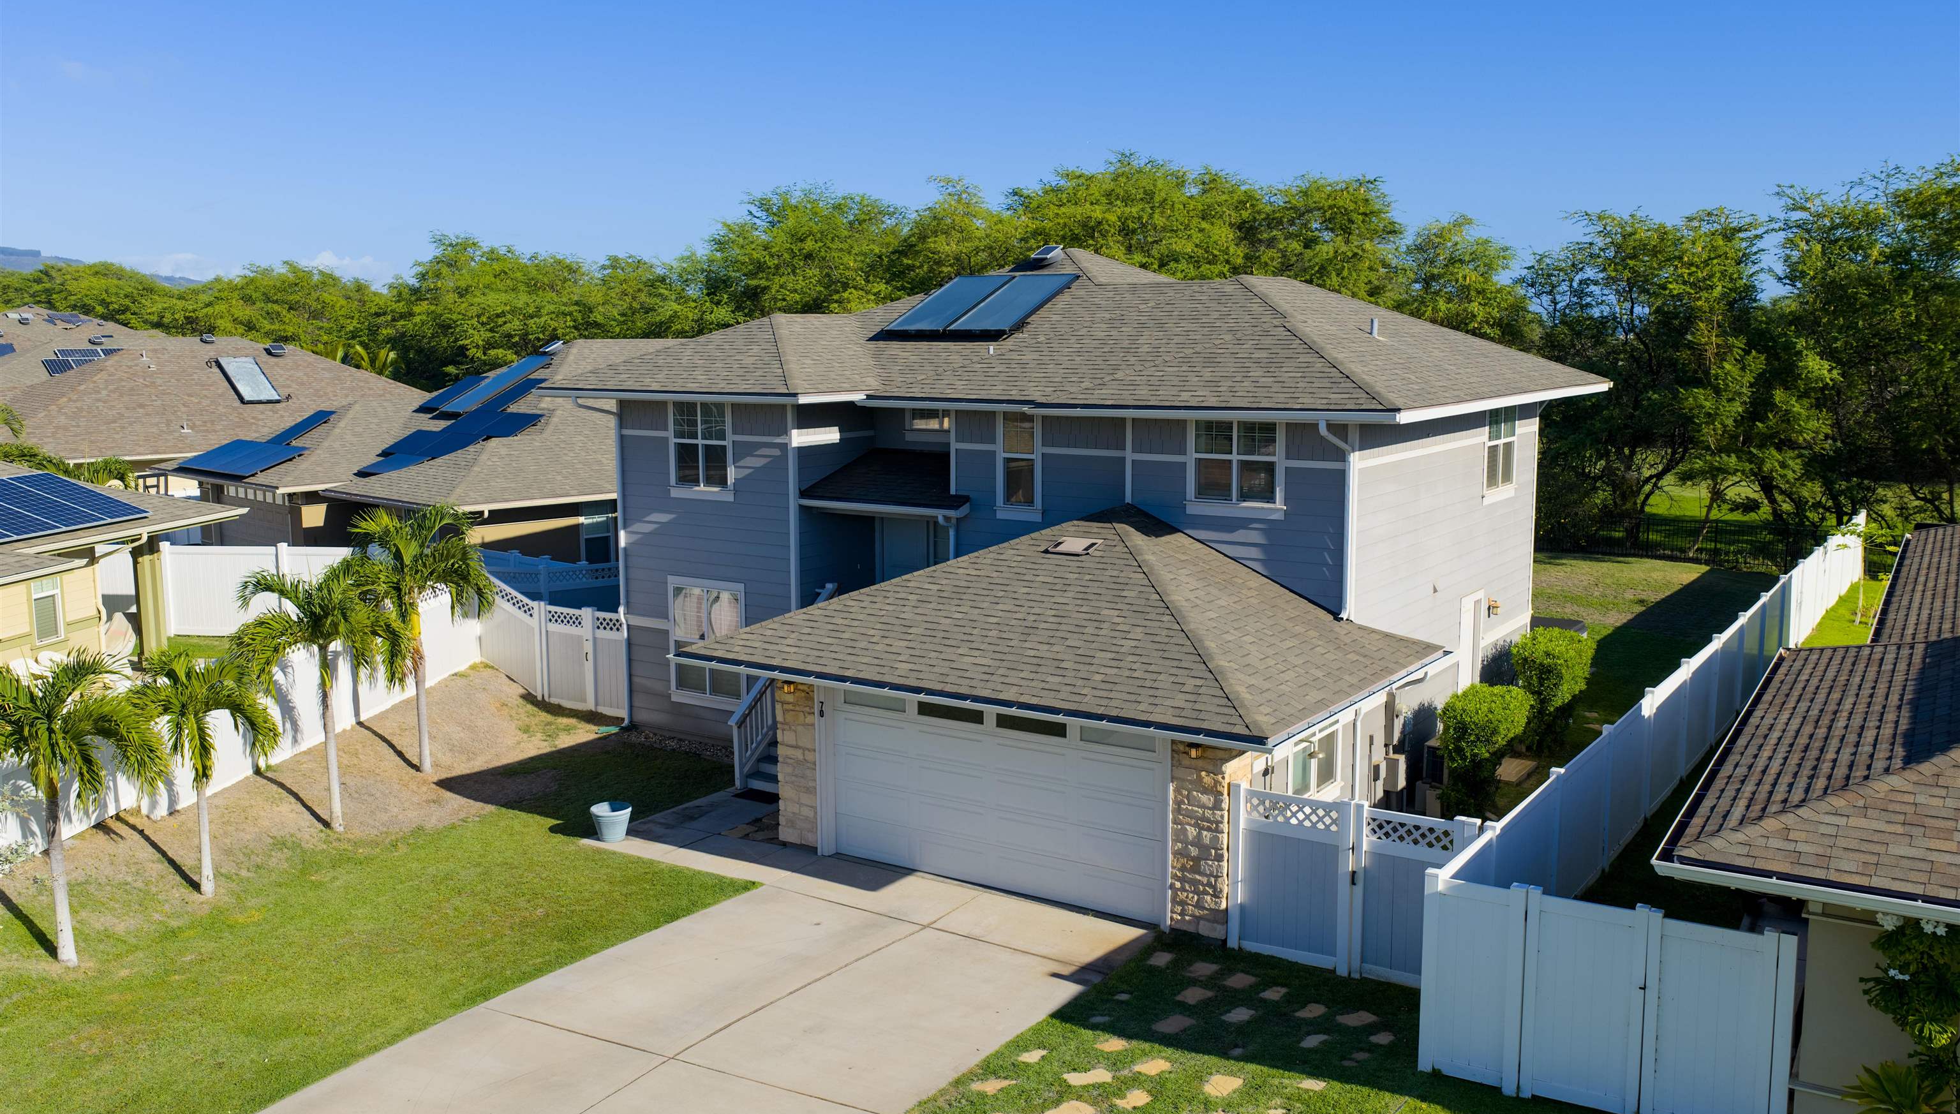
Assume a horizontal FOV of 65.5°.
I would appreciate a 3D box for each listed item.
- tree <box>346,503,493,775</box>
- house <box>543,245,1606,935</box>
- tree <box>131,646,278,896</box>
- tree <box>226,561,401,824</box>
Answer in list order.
[{"bbox_3d":[-8.703,1.290,23.823,2.350,4.250,2.350,0,8,0],"label":"tree"},{"bbox_3d":[1.319,-1.084,25.992,14.550,8.580,15.170,5,10,34],"label":"house"},{"bbox_3d":[-9.403,2.615,18.592,1.900,3.120,1.900,0,8,0],"label":"tree"},{"bbox_3d":[-9.083,1.899,20.995,2.400,3.850,2.400,0,8,0],"label":"tree"}]

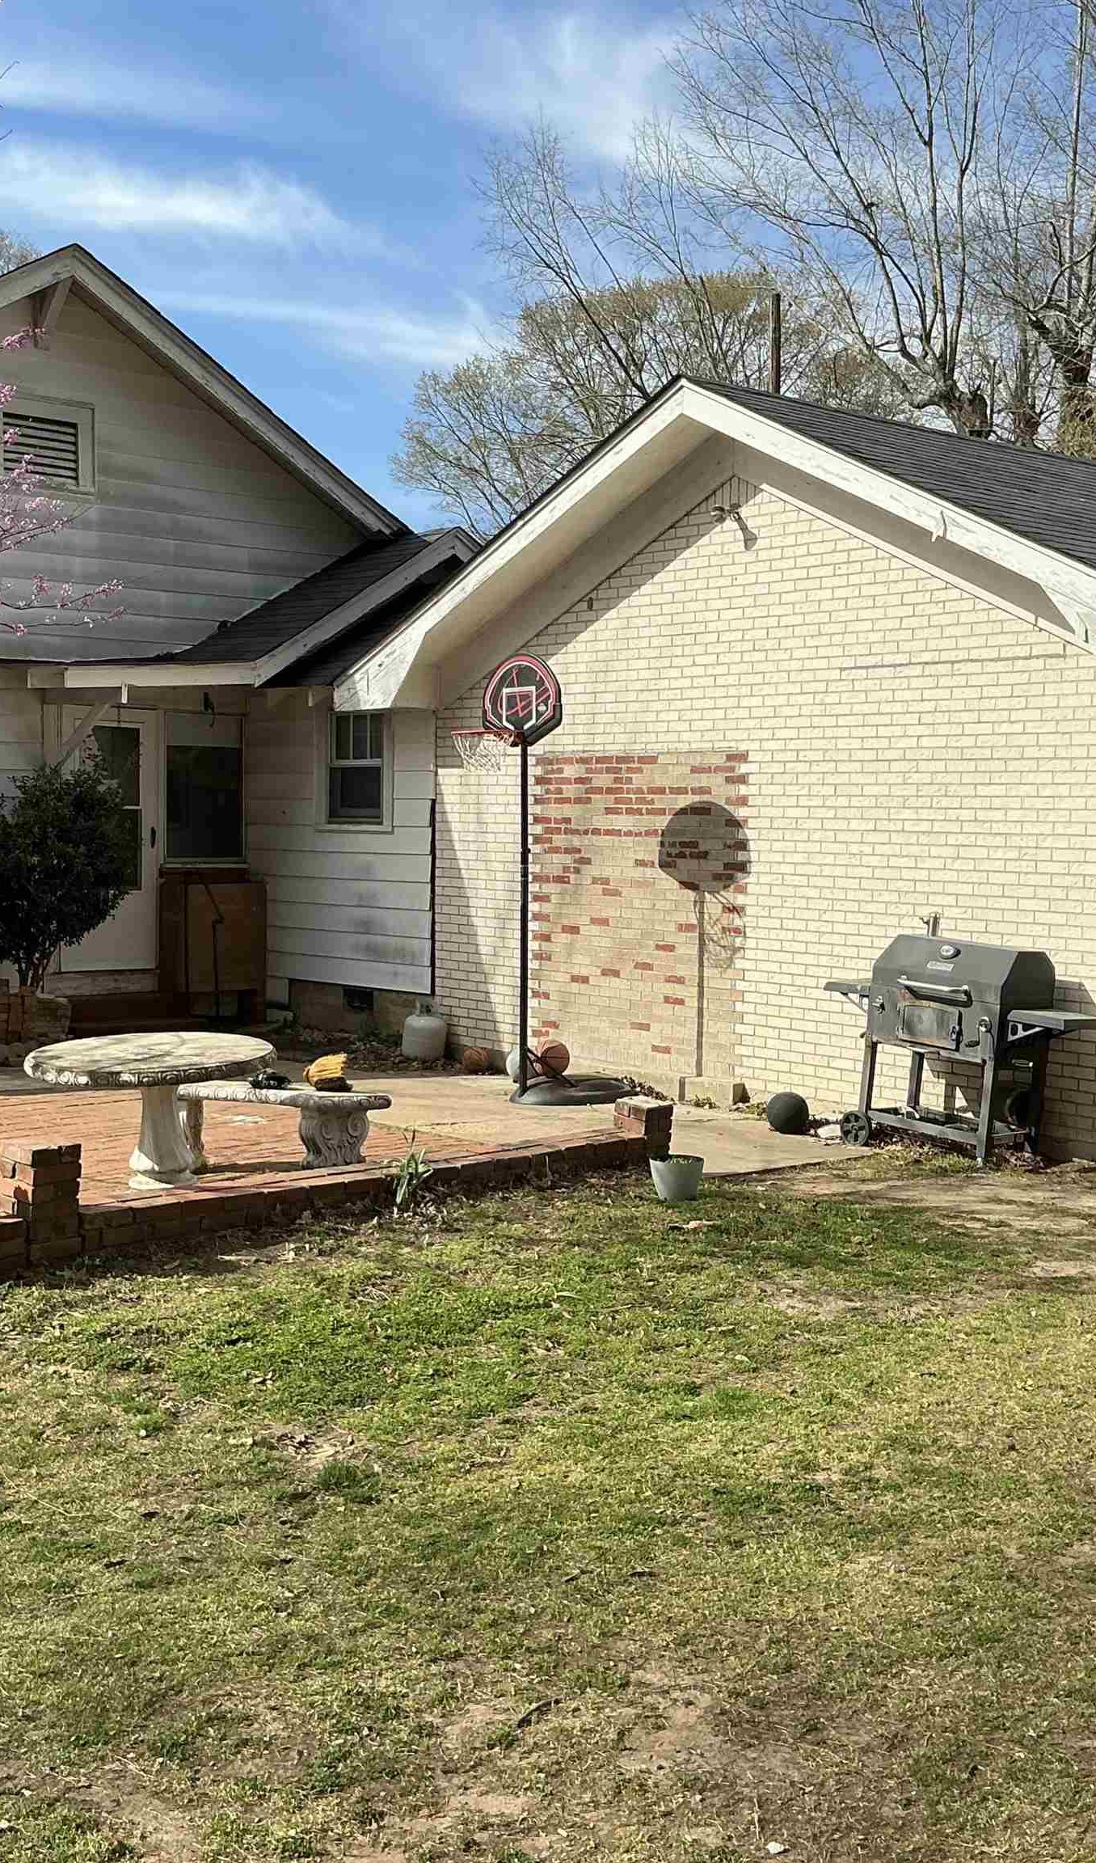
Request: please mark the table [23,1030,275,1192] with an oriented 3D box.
[{"bbox_3d":[-1.885,0.890,9.650,1.200,0.650,1.200,0,3,-11],"label":"table"}]

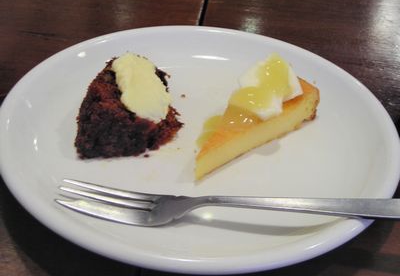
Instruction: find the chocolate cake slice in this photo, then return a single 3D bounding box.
[{"bbox_3d":[-0.039,-0.021,0.445,0.062,0.043,0.064,3,37,-6],"label":"chocolate cake slice"}]

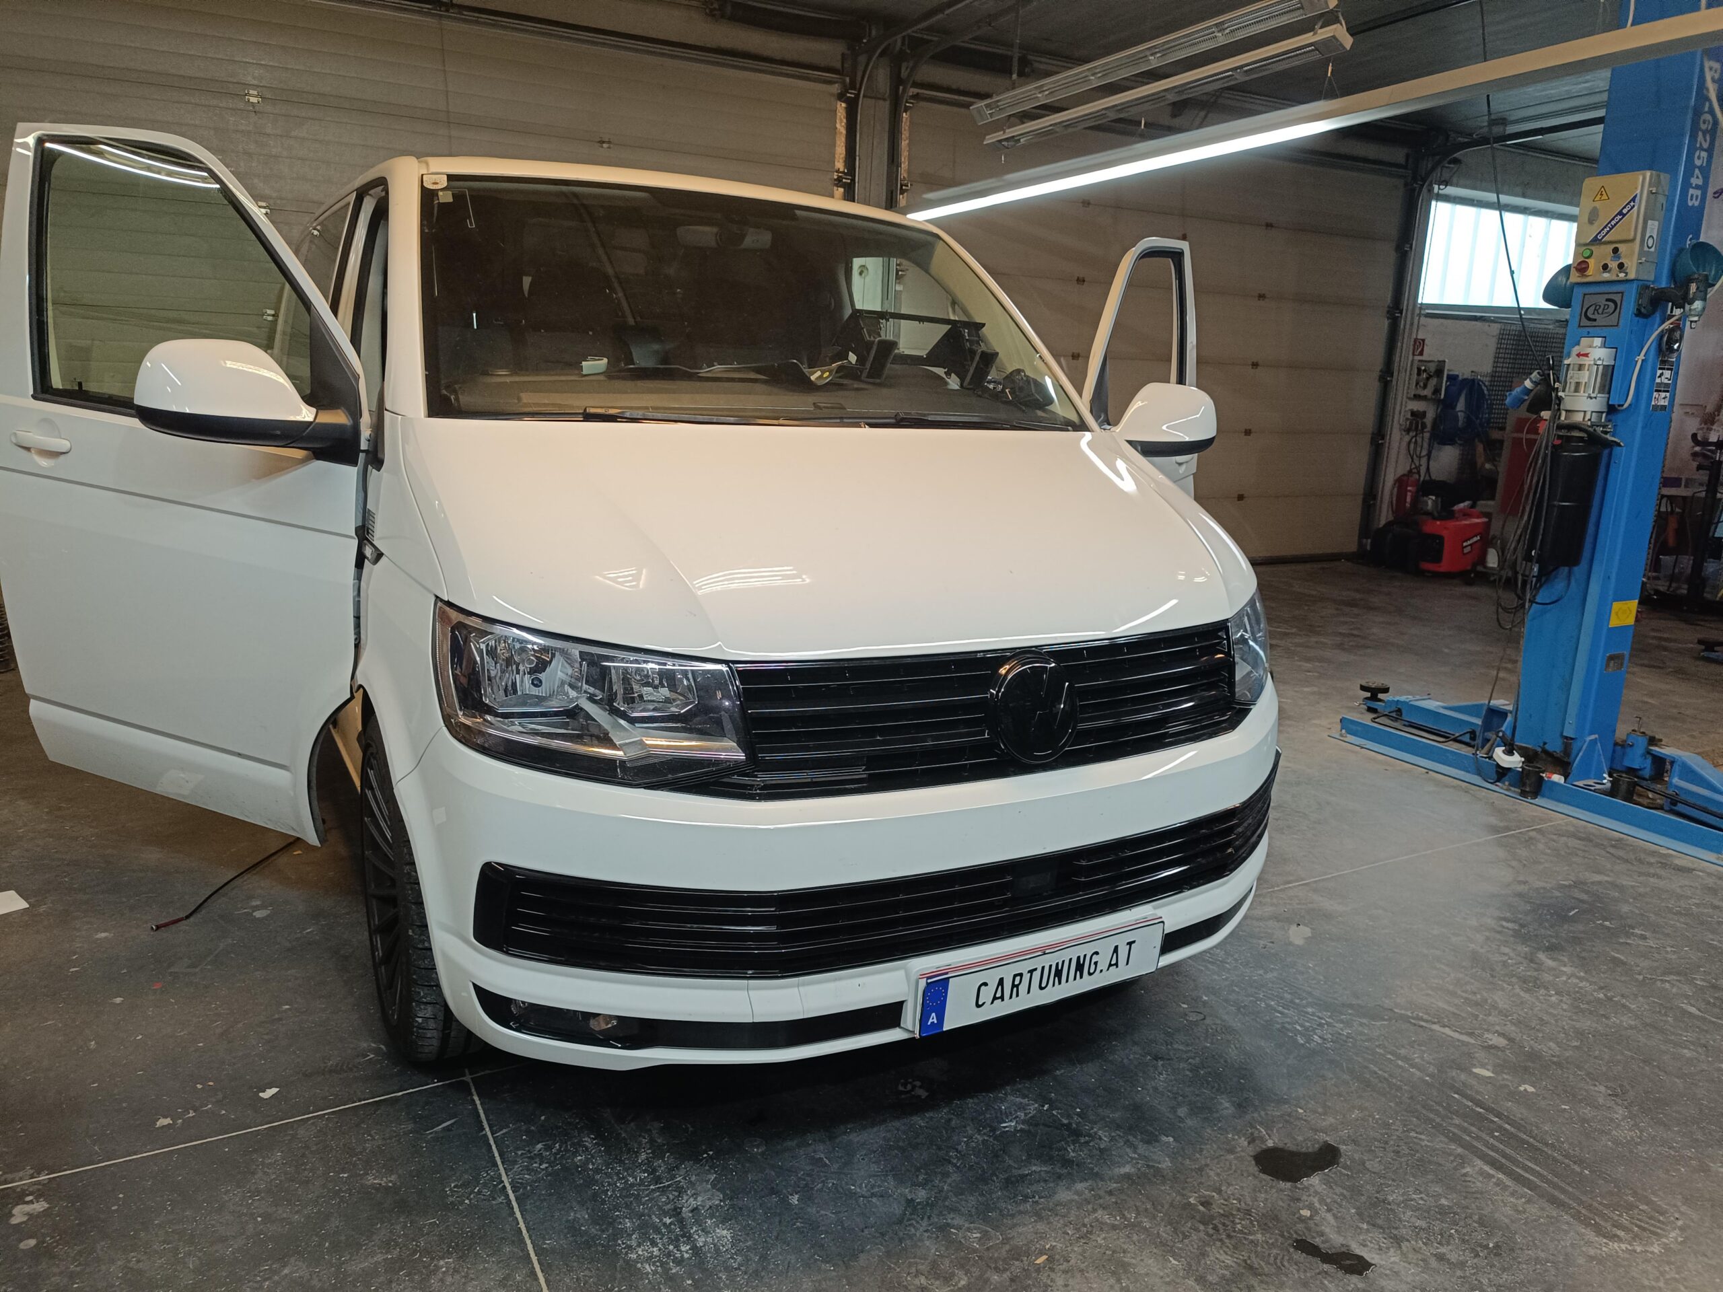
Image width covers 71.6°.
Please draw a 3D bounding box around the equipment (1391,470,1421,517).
[{"bbox_3d":[5.003,-1.387,10.991,0.200,0.470,0.180,0,12,-10],"label":"equipment"}]

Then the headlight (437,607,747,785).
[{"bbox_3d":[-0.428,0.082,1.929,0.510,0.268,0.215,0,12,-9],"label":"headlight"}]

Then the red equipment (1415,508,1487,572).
[{"bbox_3d":[4.949,-0.857,9.977,0.480,0.530,0.410,-4,14,-27],"label":"red equipment"}]

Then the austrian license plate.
[{"bbox_3d":[0.332,0.581,2.112,0.520,0.120,0.020,-5,19,-28],"label":"austrian license plate"}]

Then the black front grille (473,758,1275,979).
[{"bbox_3d":[0.246,0.392,2.242,1.810,0.147,0.310,-5,14,-28],"label":"black front grille"}]

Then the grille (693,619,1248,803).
[{"bbox_3d":[0.289,0.104,2.121,1.180,0.225,0.150,-5,14,-28],"label":"grille"}]

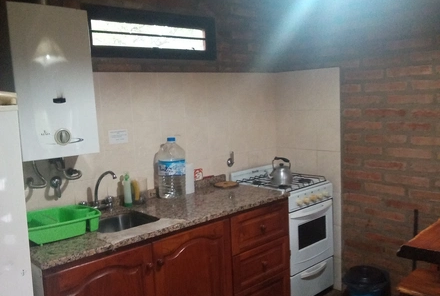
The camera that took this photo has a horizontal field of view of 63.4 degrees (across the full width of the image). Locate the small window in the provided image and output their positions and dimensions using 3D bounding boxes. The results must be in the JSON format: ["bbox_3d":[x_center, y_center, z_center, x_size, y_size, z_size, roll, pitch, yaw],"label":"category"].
[{"bbox_3d":[-0.409,-0.731,2.315,0.962,0.304,0.070,-9,10,-37],"label":"small window"}]

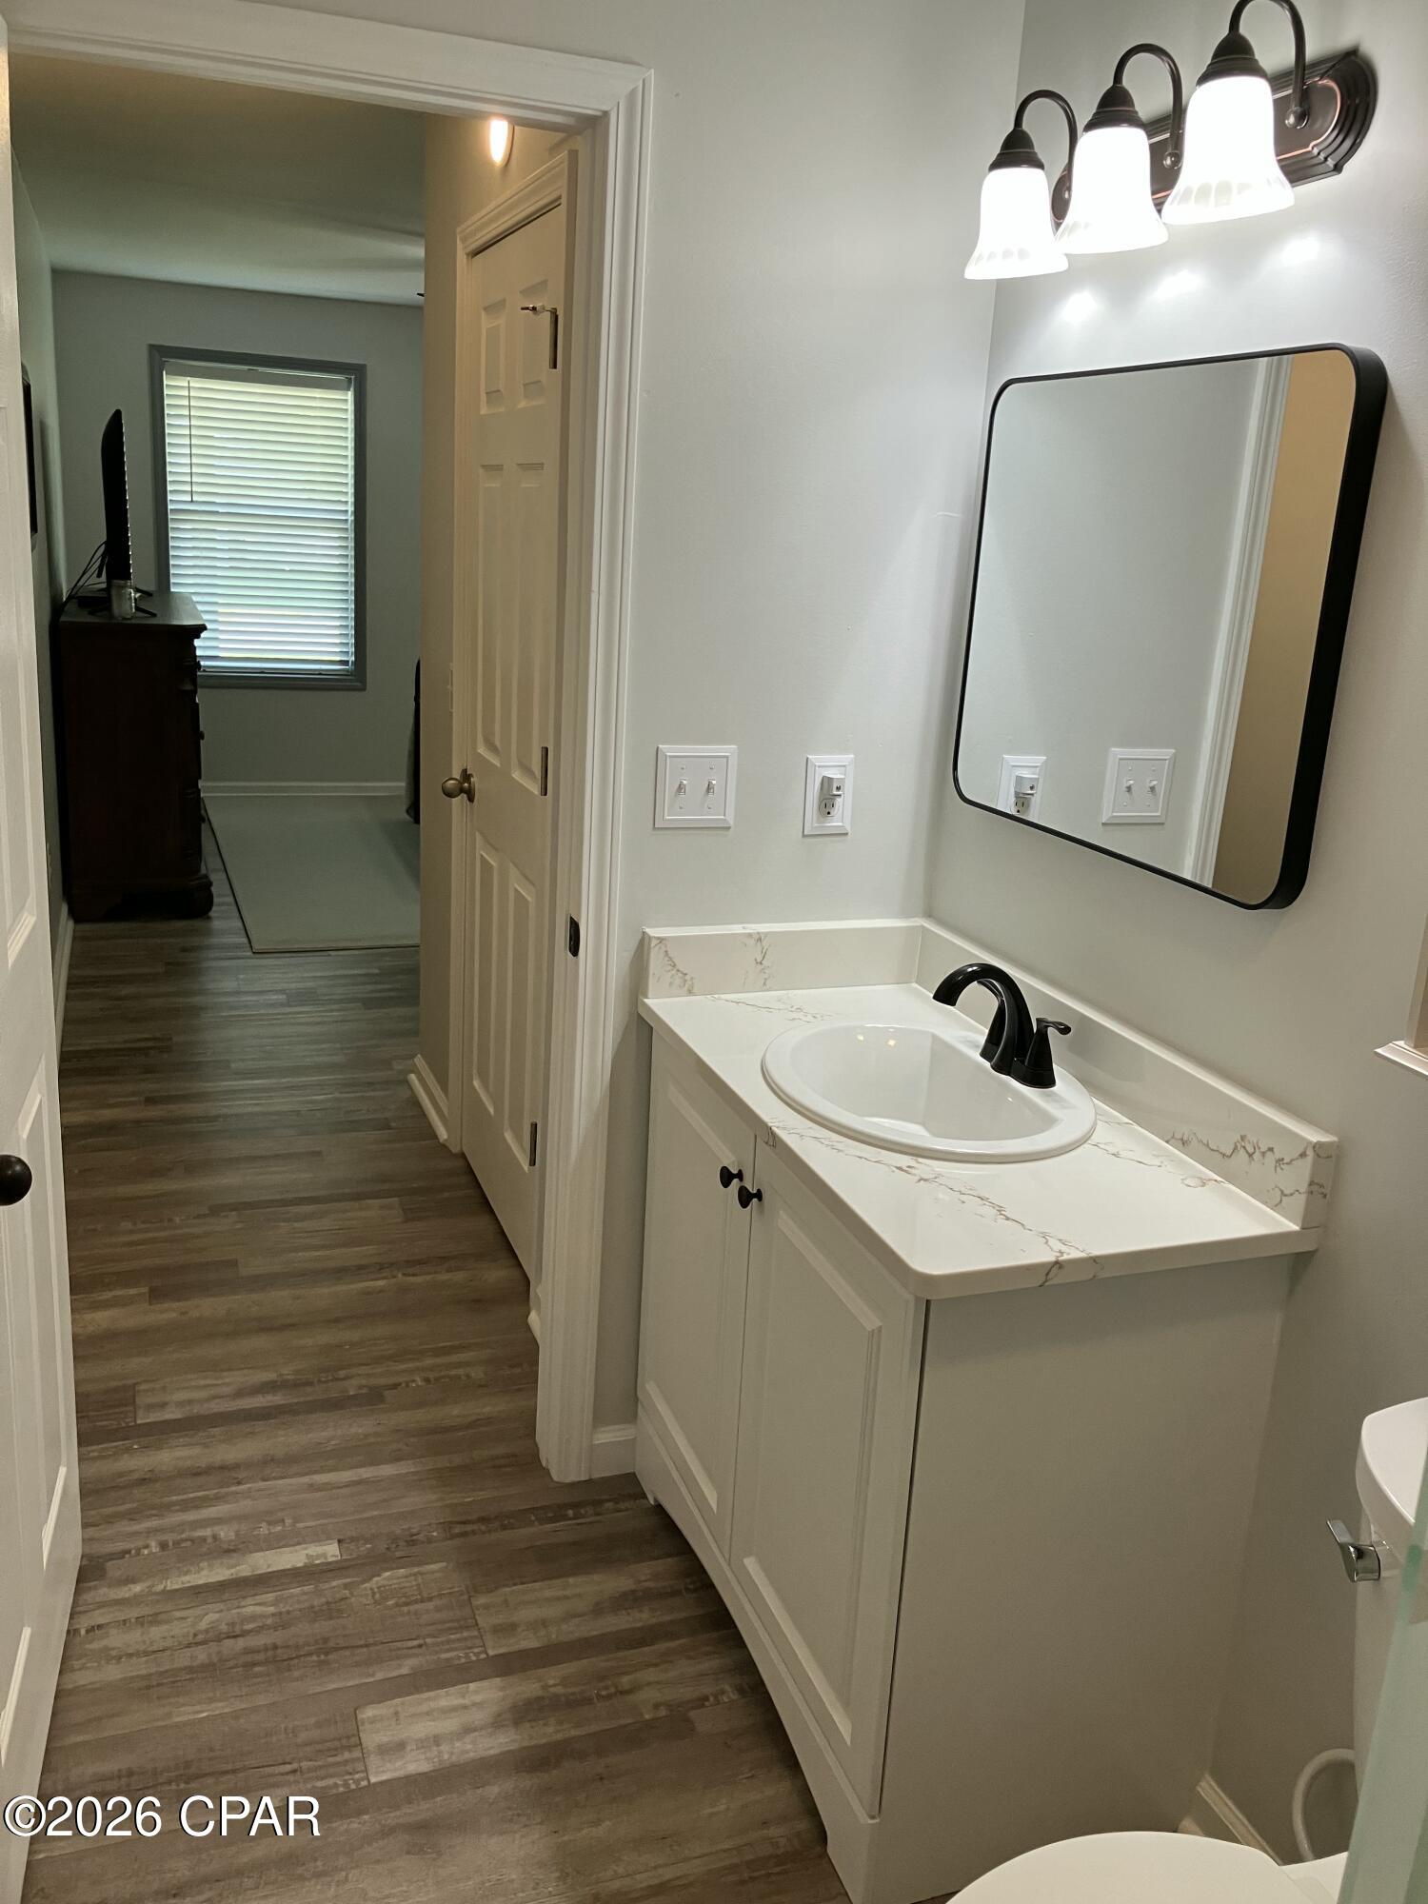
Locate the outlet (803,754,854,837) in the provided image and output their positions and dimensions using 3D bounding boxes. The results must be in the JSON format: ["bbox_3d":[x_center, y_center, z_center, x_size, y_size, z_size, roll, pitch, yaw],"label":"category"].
[{"bbox_3d":[0.181,-0.240,2.386,0.078,0.126,0.016,-3,17,-20],"label":"outlet"}]

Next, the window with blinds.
[{"bbox_3d":[-2.218,-2.114,7.652,0.958,1.566,0.060,-3,17,-20],"label":"window with blinds"}]

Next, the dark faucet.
[{"bbox_3d":[0.365,0.089,2.064,0.168,0.158,0.200,-3,17,-20],"label":"dark faucet"}]

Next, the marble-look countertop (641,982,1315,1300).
[{"bbox_3d":[0.279,0.202,2.047,0.503,0.029,0.933,-3,17,-20],"label":"marble-look countertop"}]

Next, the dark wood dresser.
[{"bbox_3d":[-2.346,-0.858,6.266,0.482,1.077,1.656,-3,17,-20],"label":"dark wood dresser"}]

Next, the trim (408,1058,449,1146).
[{"bbox_3d":[-0.755,0.377,4.103,0.034,0.085,0.479,-3,17,-20],"label":"trim"}]

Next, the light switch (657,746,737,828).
[{"bbox_3d":[-0.024,-0.245,2.305,0.123,0.125,0.016,-3,17,-20],"label":"light switch"}]

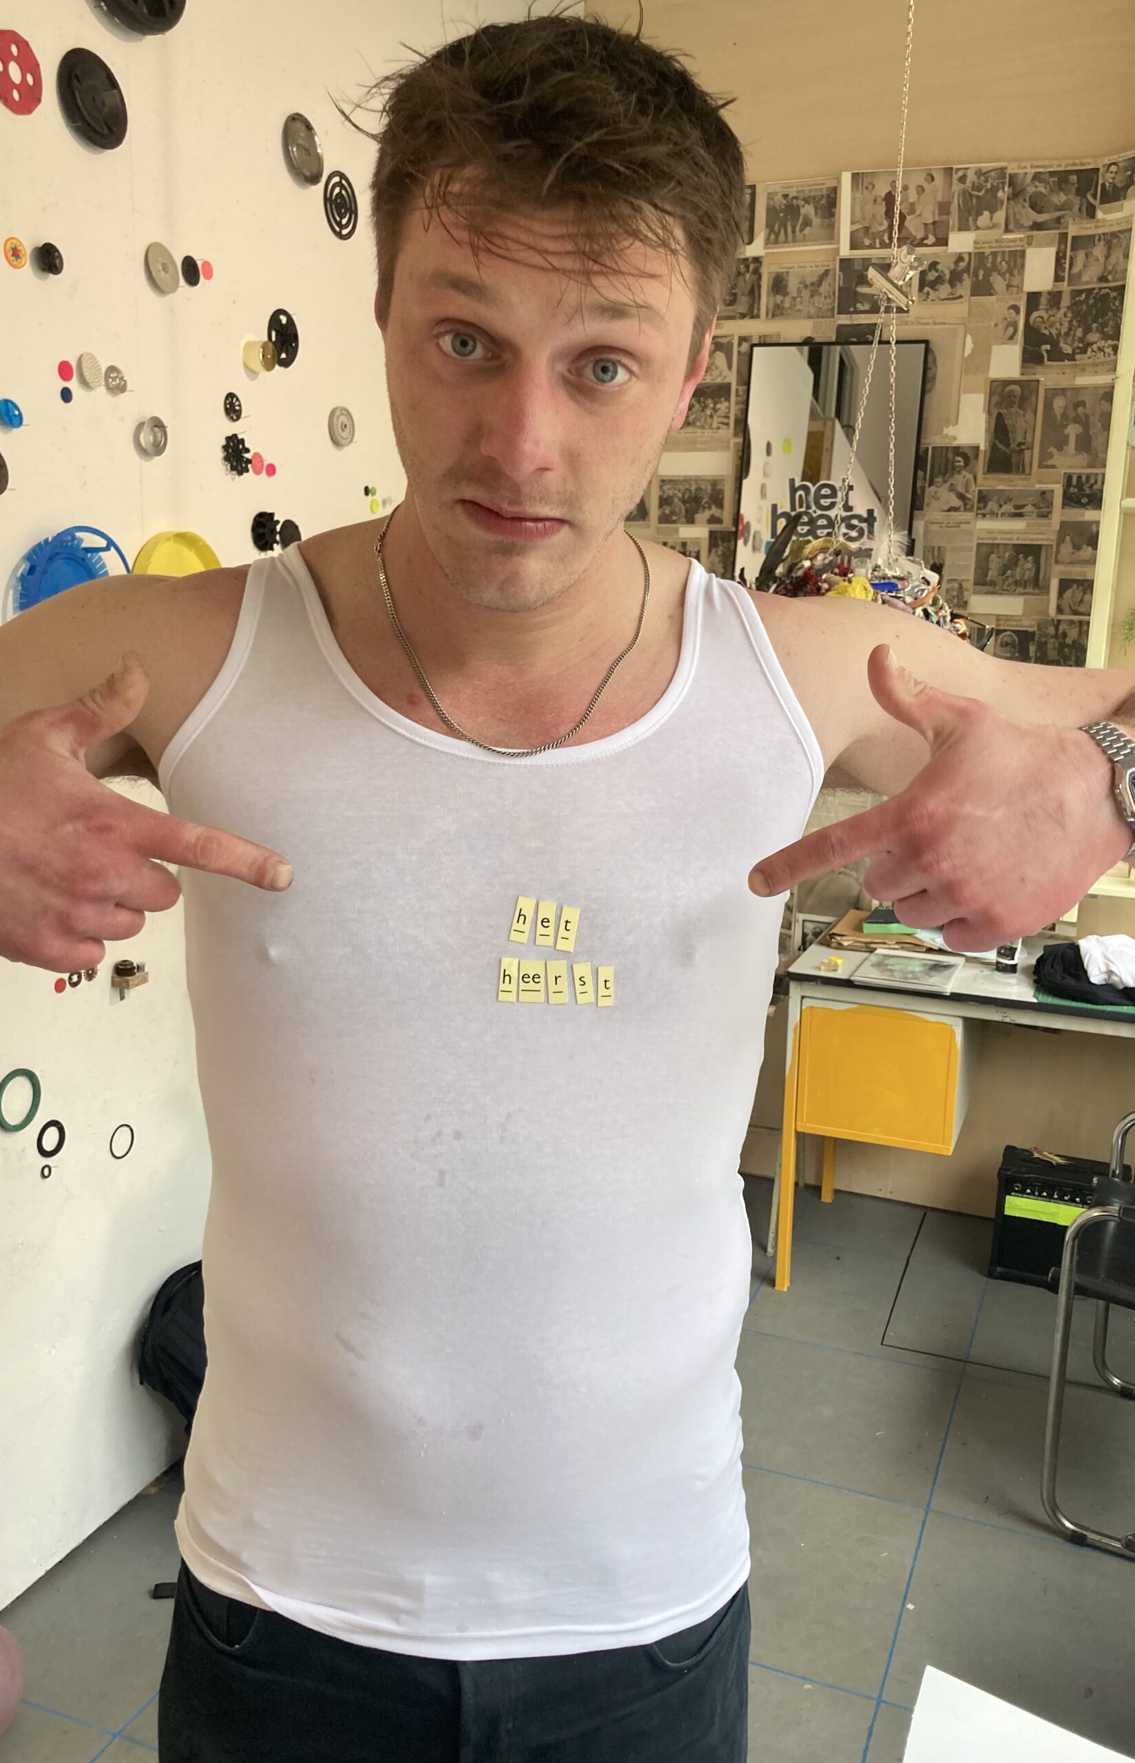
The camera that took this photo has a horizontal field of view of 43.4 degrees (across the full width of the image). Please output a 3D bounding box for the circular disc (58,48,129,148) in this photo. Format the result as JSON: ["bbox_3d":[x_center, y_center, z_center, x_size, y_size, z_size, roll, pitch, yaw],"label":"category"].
[{"bbox_3d":[-0.698,-1.147,2.094,0.027,0.130,0.130,6,12,21],"label":"circular disc"}]

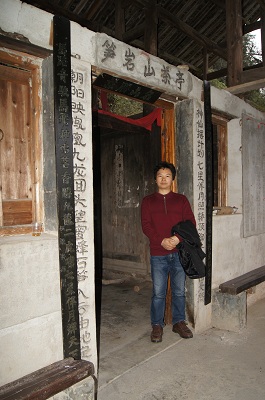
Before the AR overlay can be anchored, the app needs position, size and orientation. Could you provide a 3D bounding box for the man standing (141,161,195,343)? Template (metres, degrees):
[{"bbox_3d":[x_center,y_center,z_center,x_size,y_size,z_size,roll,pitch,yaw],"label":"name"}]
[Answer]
[{"bbox_3d":[0.340,0.478,3.250,0.530,1.700,0.370,-1,1,6],"label":"man standing"}]

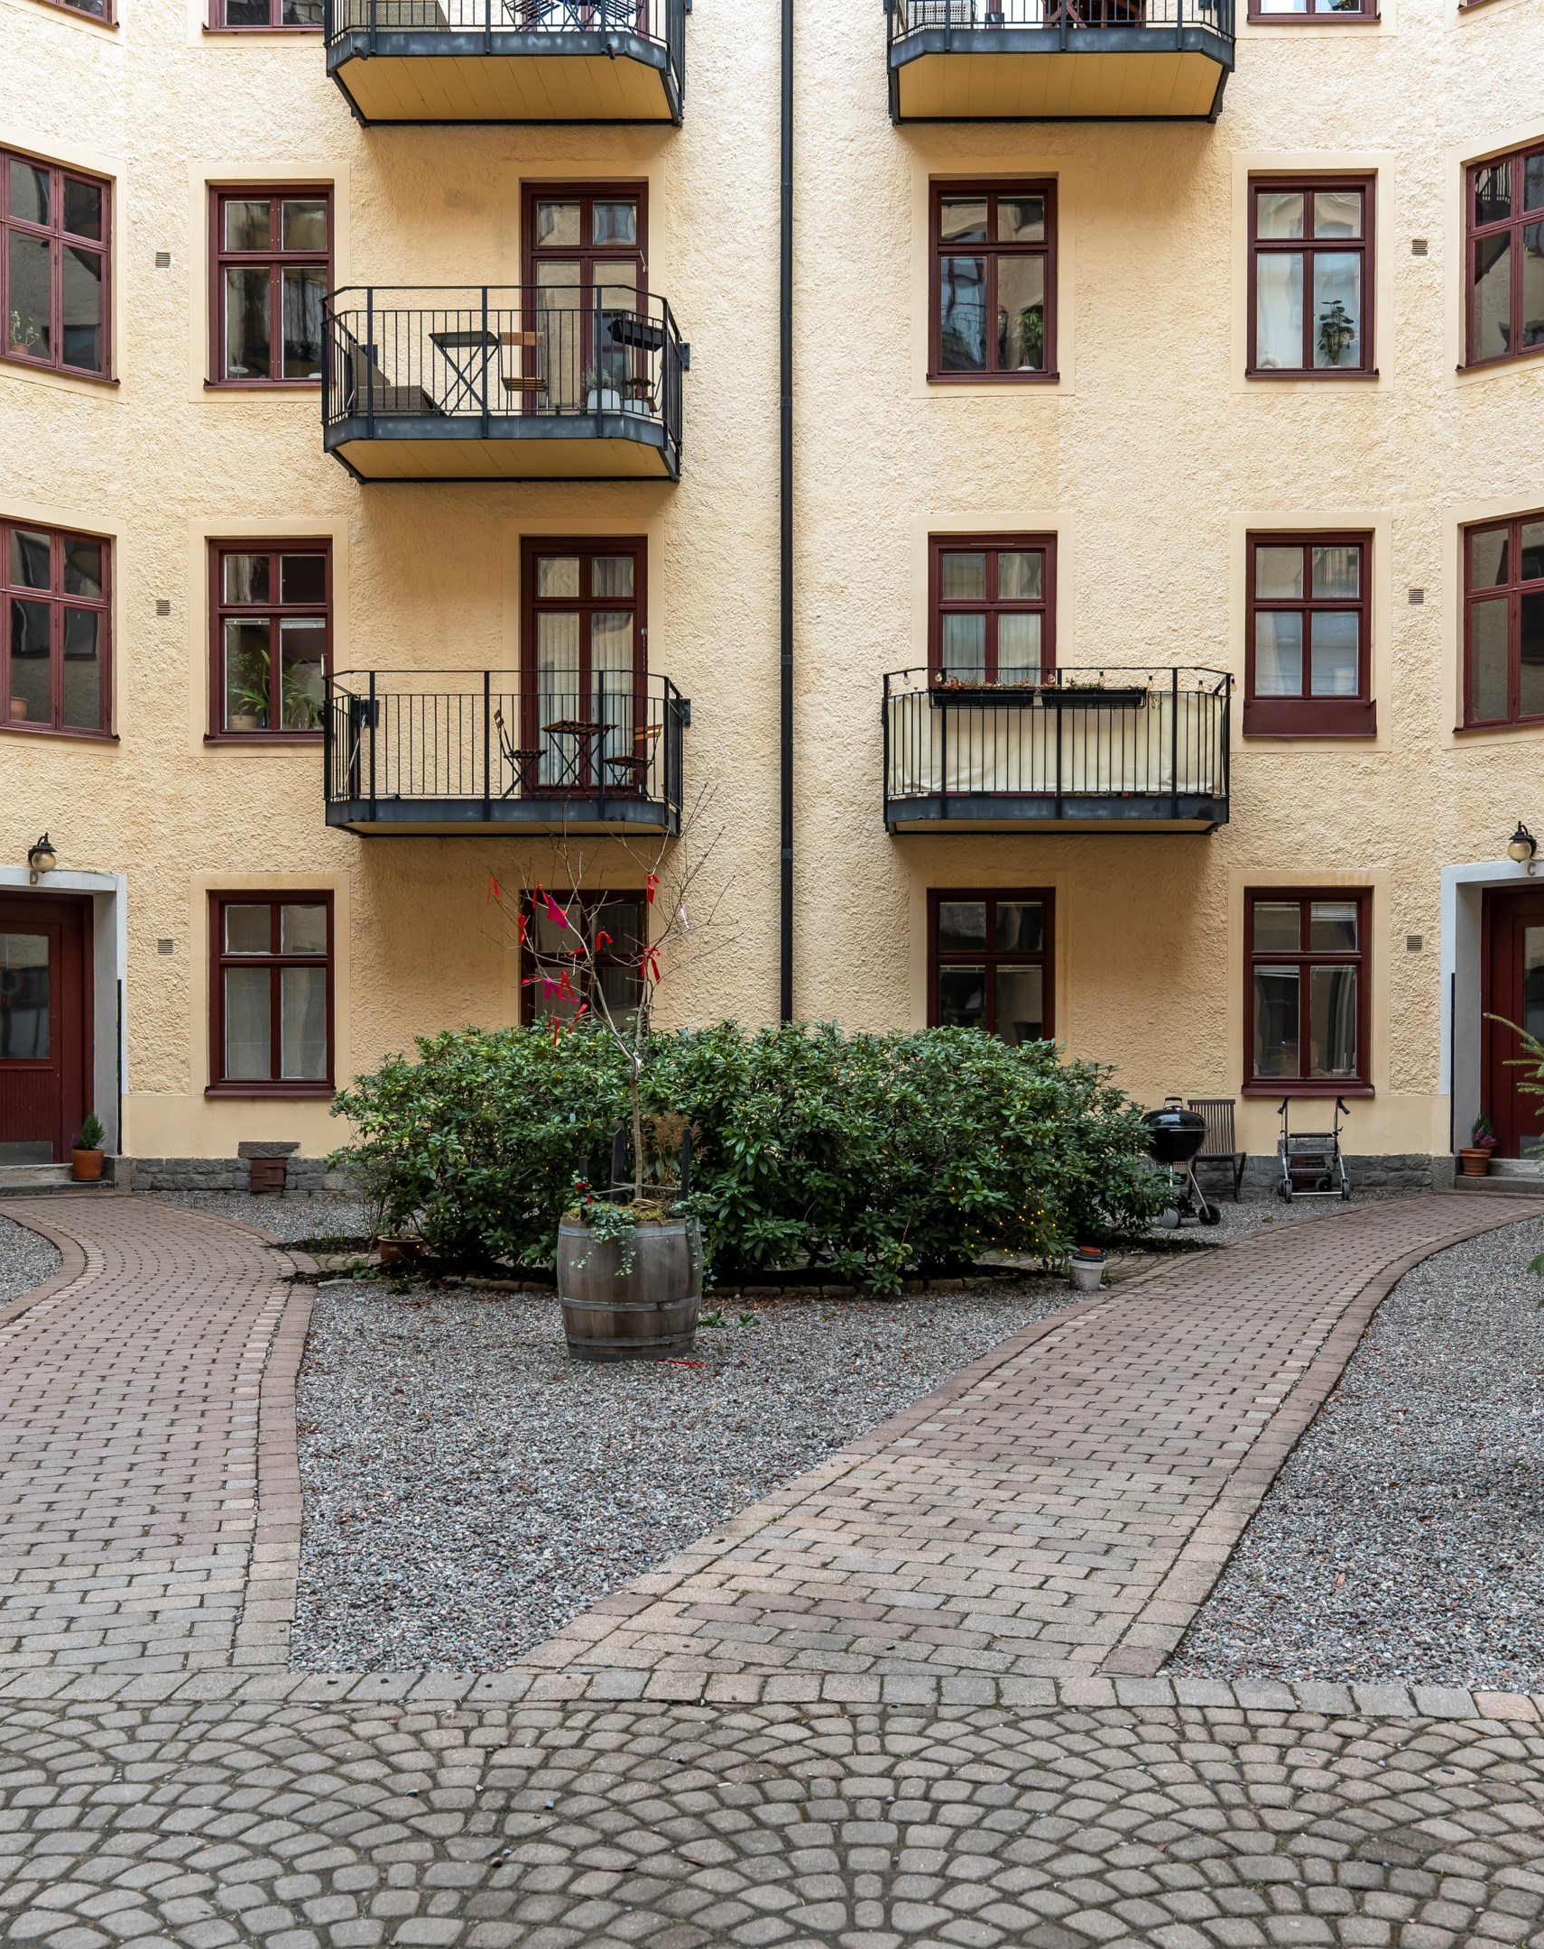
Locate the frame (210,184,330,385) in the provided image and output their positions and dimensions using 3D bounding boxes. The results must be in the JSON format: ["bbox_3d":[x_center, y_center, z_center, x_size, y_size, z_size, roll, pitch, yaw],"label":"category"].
[{"bbox_3d":[-4.370,-6.000,16.970,1.060,1.750,0.130,0,-1,3],"label":"frame"}]

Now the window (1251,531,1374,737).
[{"bbox_3d":[4.974,-3.146,18.011,1.140,1.879,0.170,0,-1,1],"label":"window"}]

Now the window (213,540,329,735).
[{"bbox_3d":[-4.360,-2.930,16.970,1.050,1.710,0.130,0,-1,3],"label":"window"}]

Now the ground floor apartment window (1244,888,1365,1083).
[{"bbox_3d":[4.620,0.130,16.830,1.060,1.710,0.130,0,-1,3],"label":"ground floor apartment window"}]

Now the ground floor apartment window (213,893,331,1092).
[{"bbox_3d":[-4.649,0.181,18.144,1.149,1.914,0.170,0,-1,1],"label":"ground floor apartment window"}]

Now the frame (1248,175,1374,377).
[{"bbox_3d":[4.660,-6.030,16.840,1.080,1.740,0.130,0,-1,3],"label":"frame"}]

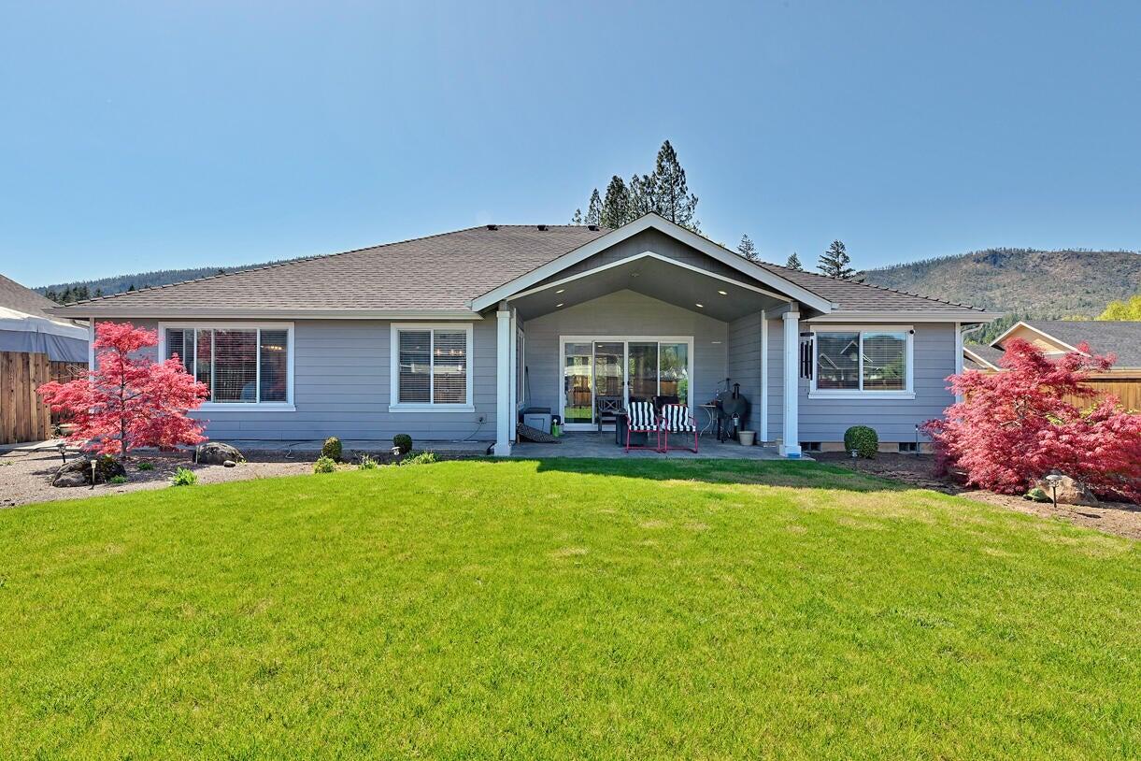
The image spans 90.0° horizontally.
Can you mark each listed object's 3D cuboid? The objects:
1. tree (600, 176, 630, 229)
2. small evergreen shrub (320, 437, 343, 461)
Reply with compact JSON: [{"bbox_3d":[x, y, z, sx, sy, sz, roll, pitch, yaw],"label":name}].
[{"bbox_3d":[4.720,-10.100,60.000,4.600,22.800,4.600,0,0,0],"label":"tree"},{"bbox_3d":[-3.780,1.085,9.050,0.320,0.380,0.320,0,0,0],"label":"small evergreen shrub"}]

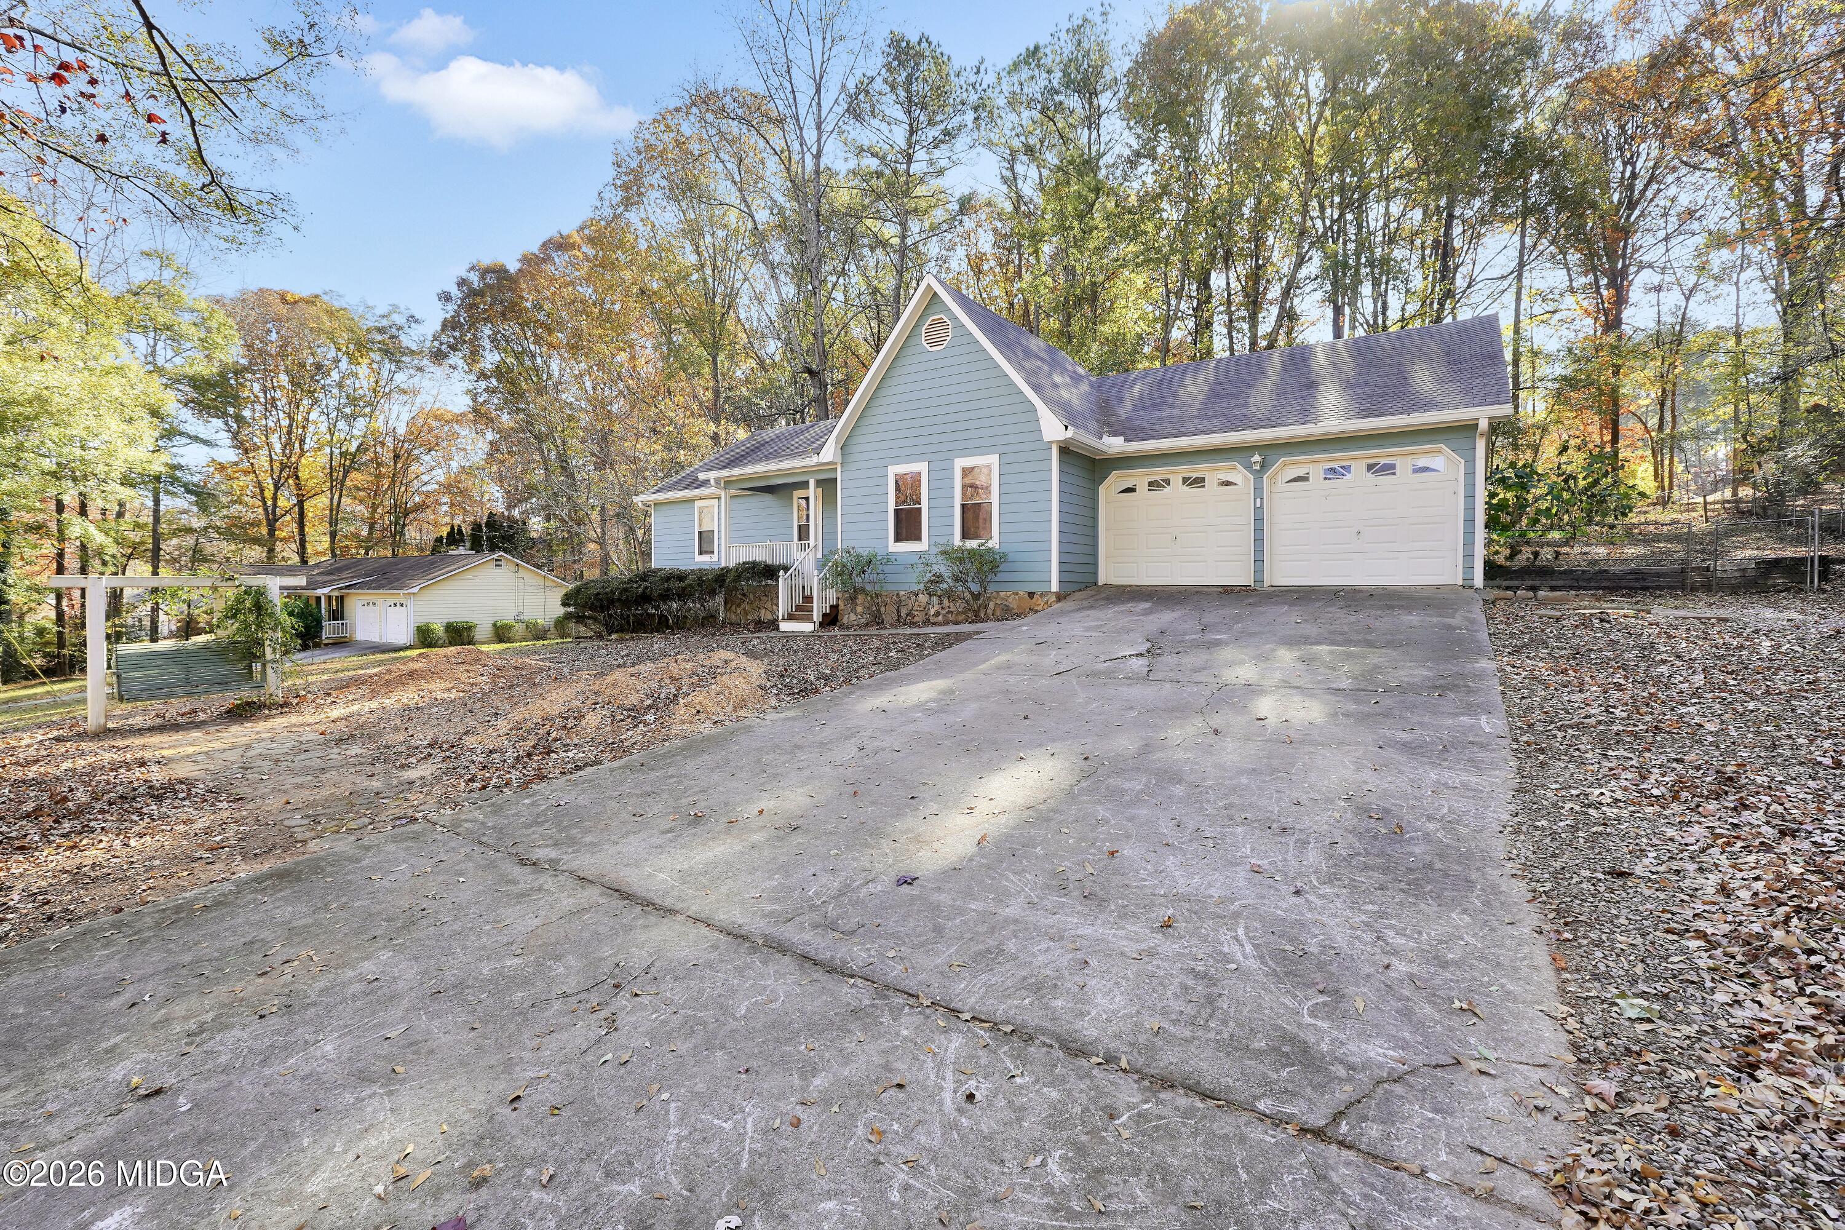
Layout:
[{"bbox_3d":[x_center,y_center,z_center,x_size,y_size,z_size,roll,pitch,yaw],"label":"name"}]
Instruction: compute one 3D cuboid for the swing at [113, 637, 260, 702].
[{"bbox_3d":[-10.200,0.770,10.700,0.650,0.700,1.500,2,3,40],"label":"swing"}]

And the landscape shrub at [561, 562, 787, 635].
[{"bbox_3d":[-6.529,-0.263,19.312,8.200,1.800,1.700,1,3,34],"label":"landscape shrub"}]

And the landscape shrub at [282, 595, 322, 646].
[{"bbox_3d":[-29.800,0.220,36.800,1.750,2.450,1.750,1,3,34],"label":"landscape shrub"}]

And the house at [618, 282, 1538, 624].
[{"bbox_3d":[2.028,-3.201,19.505,20.100,6.700,11.400,1,3,34],"label":"house"}]

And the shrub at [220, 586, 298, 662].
[{"bbox_3d":[-9.750,0.130,11.400,0.850,1.150,0.950,2,3,40],"label":"shrub"}]

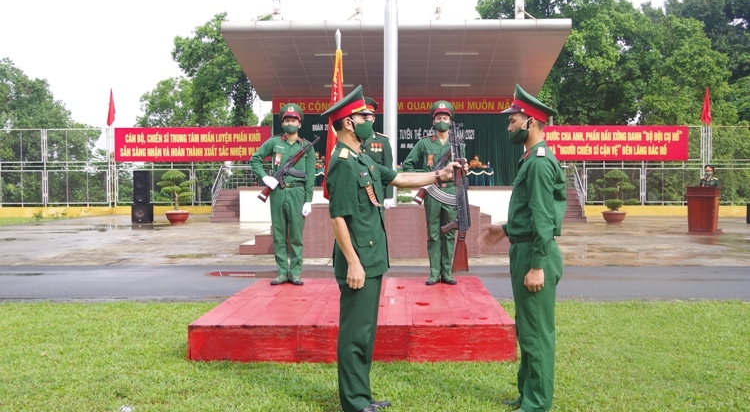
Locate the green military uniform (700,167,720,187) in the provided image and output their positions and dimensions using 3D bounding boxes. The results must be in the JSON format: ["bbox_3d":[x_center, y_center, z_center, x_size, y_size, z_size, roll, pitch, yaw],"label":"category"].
[{"bbox_3d":[8.232,-0.174,18.400,0.500,1.670,0.350,1,2,37],"label":"green military uniform"}]

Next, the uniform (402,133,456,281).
[{"bbox_3d":[0.584,0.005,7.620,0.600,1.500,0.380,0,2,2],"label":"uniform"}]

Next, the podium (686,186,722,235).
[{"bbox_3d":[7.877,0.093,17.900,0.680,1.160,0.560,2,3,41],"label":"podium"}]

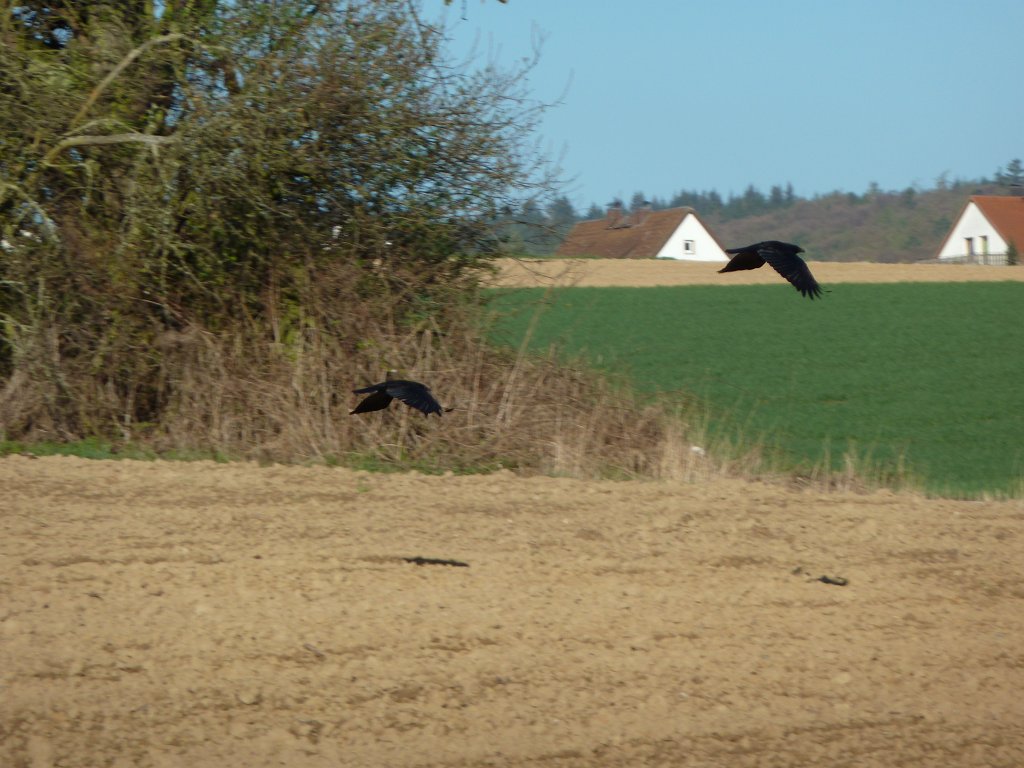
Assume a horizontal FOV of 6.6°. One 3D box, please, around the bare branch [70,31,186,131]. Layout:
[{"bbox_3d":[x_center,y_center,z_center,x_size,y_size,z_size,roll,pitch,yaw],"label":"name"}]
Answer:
[{"bbox_3d":[-2.506,-1.984,58.000,0.760,0.630,0.300,-3,-2,0],"label":"bare branch"}]

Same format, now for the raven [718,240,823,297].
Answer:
[{"bbox_3d":[1.311,-0.581,45.000,0.500,0.250,0.800,-1,5,-37],"label":"raven"}]

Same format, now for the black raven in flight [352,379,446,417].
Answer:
[{"bbox_3d":[-0.605,0.076,46.500,0.490,0.190,0.830,-1,1,-34],"label":"black raven in flight"}]

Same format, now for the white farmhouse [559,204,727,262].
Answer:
[{"bbox_3d":[9.192,-9.046,650.000,9.200,7.600,13.400,-1,-2,-38],"label":"white farmhouse"}]

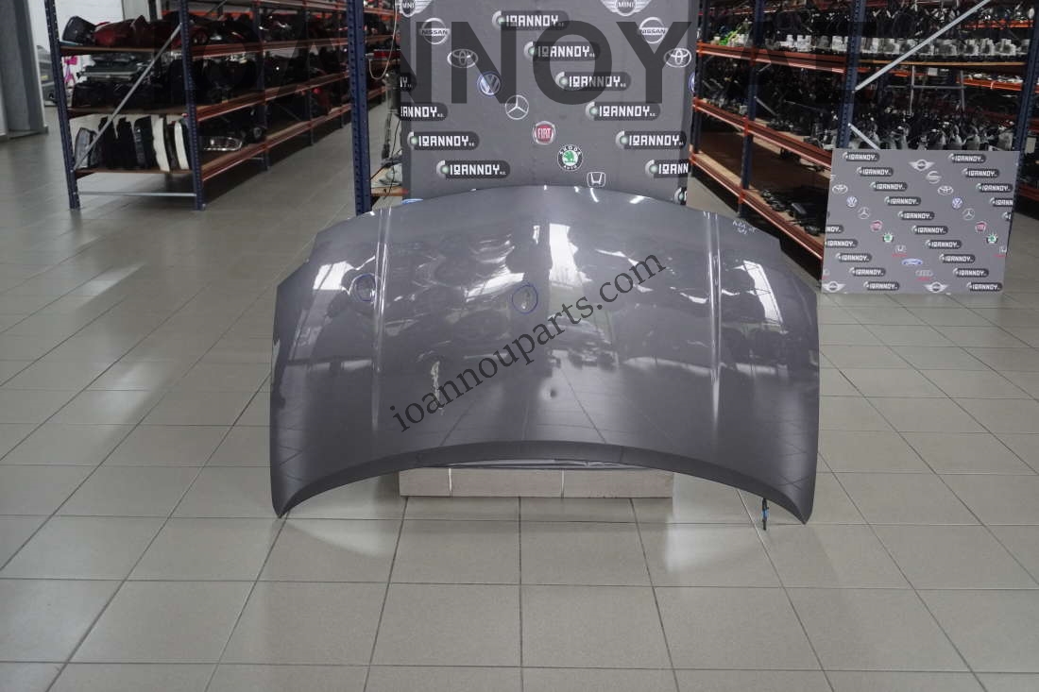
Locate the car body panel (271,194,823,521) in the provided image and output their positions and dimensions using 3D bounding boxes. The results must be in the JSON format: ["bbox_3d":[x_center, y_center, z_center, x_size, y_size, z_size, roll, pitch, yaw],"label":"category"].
[{"bbox_3d":[0.075,0.040,2.614,1.512,0.946,0.230,1,8,-1],"label":"car body panel"}]

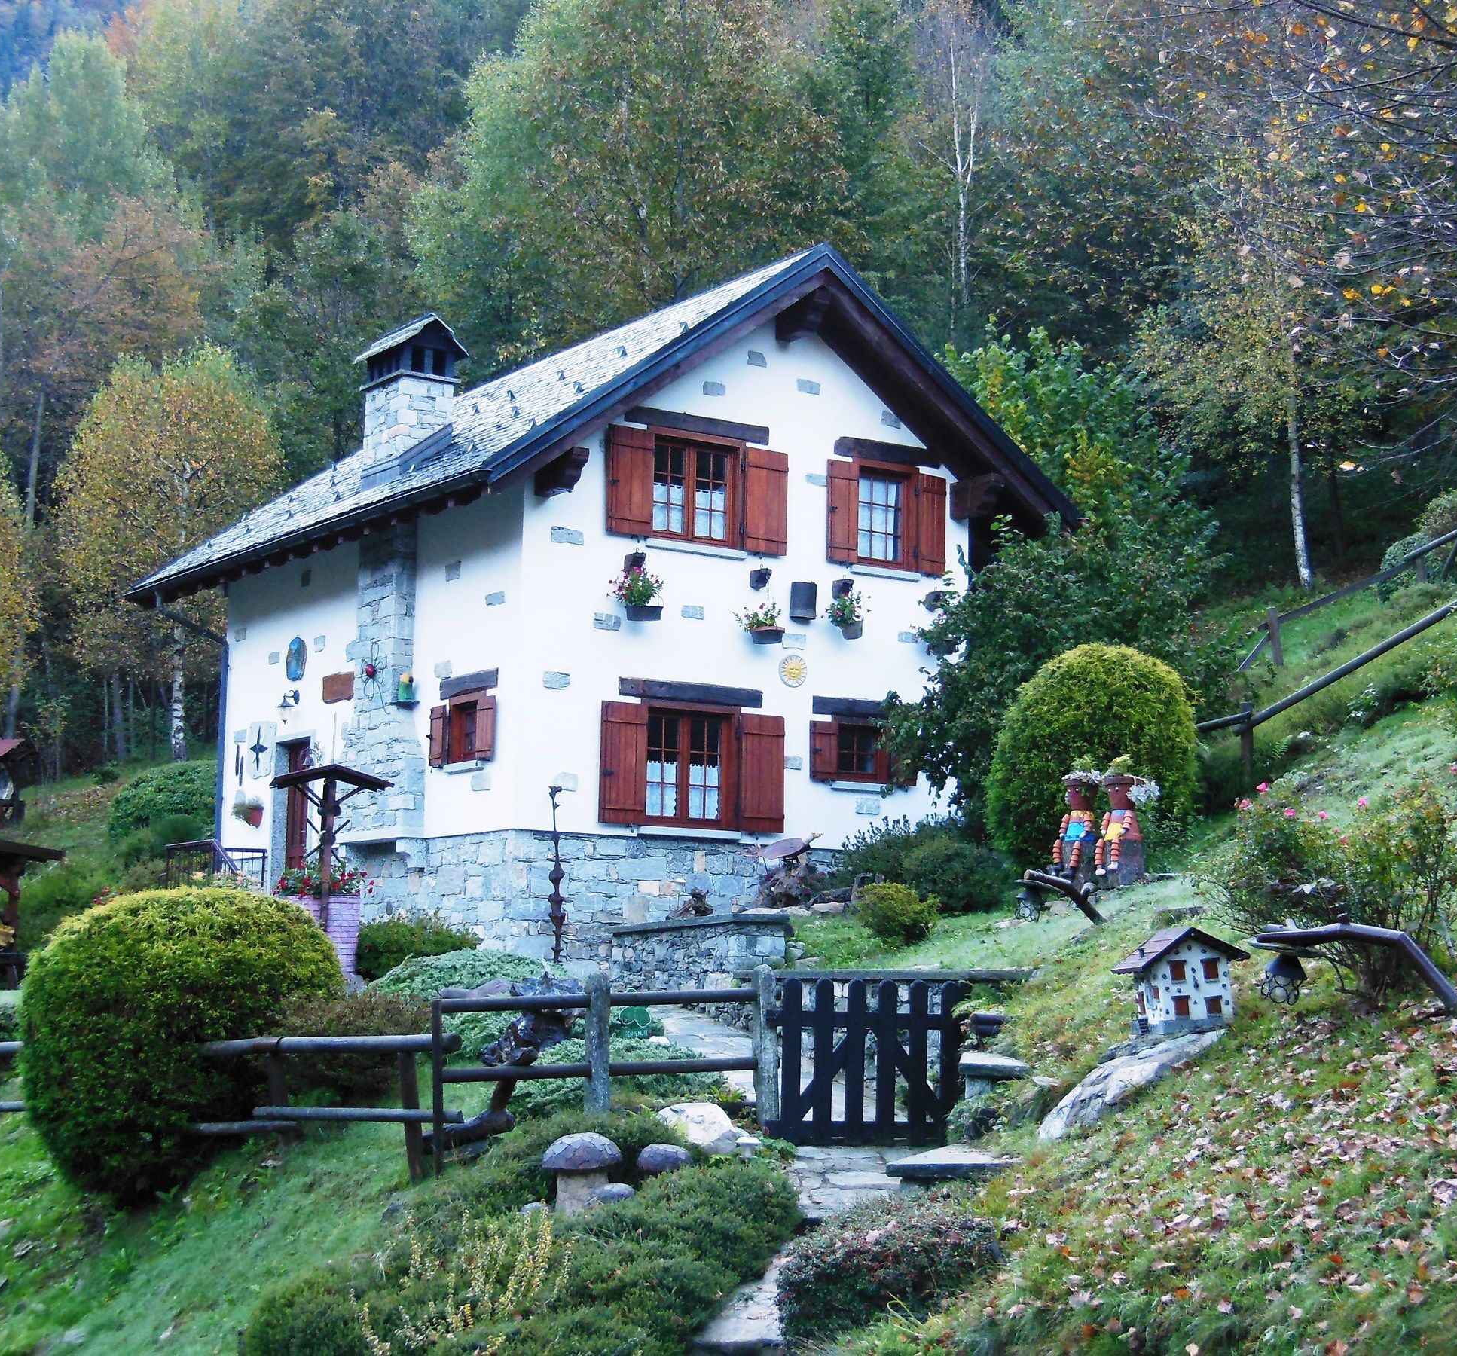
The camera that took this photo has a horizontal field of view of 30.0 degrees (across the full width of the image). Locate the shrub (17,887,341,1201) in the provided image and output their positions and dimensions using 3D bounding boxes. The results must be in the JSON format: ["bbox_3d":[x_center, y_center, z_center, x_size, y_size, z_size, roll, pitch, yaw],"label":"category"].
[{"bbox_3d":[-3.601,2.398,17.800,2.100,2.050,2.050,1,-7,0],"label":"shrub"}]

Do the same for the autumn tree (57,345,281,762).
[{"bbox_3d":[-8.650,-1.933,42.000,3.450,6.400,3.400,3,-7,-12],"label":"autumn tree"}]

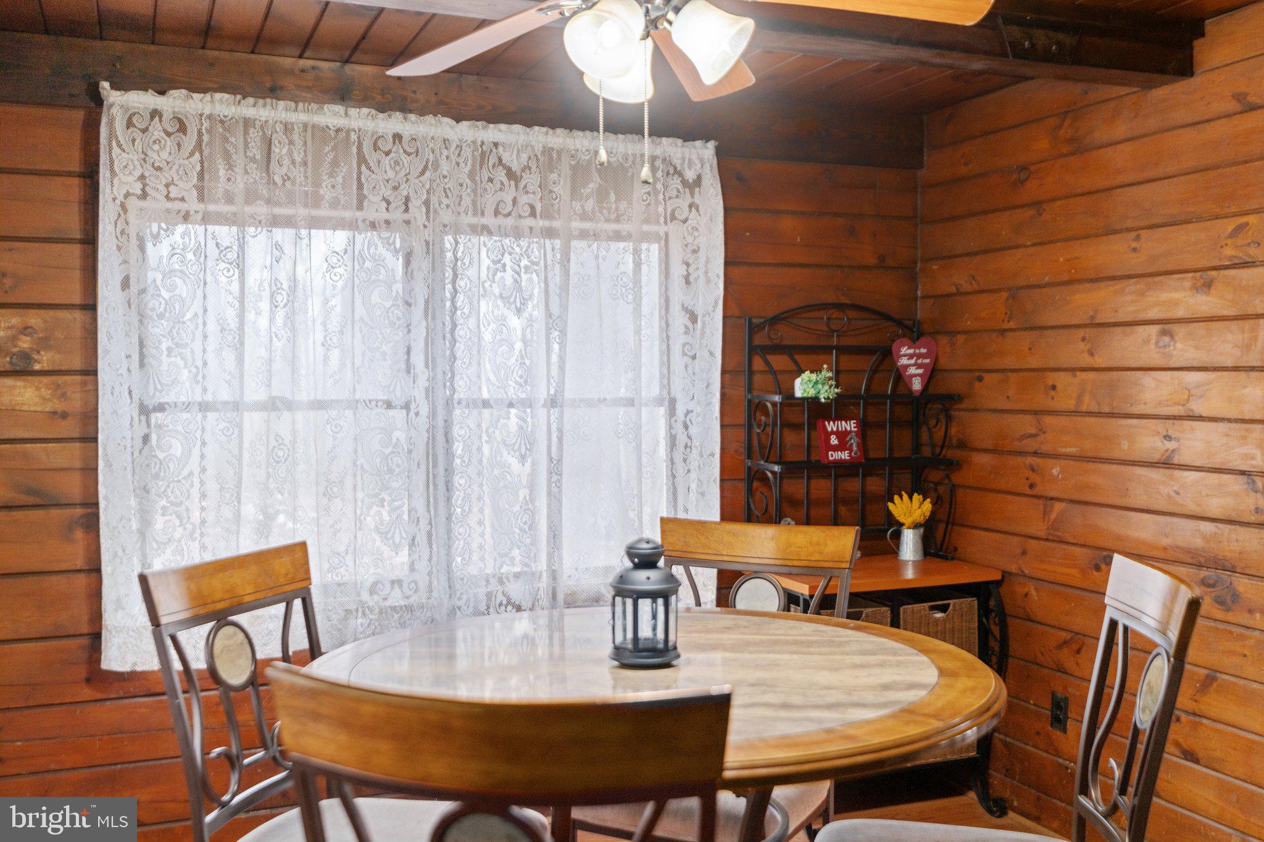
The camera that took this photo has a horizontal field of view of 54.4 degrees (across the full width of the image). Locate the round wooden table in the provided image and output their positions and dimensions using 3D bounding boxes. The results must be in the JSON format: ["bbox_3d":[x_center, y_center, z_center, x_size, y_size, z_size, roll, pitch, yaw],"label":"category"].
[{"bbox_3d":[0.032,0.873,2.131,1.180,0.910,1.180,0,2,0],"label":"round wooden table"}]

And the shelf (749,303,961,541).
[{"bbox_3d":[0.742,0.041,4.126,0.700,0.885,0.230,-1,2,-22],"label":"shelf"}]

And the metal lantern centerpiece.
[{"bbox_3d":[0.024,0.311,2.155,0.123,0.212,0.123,0,2,0],"label":"metal lantern centerpiece"}]

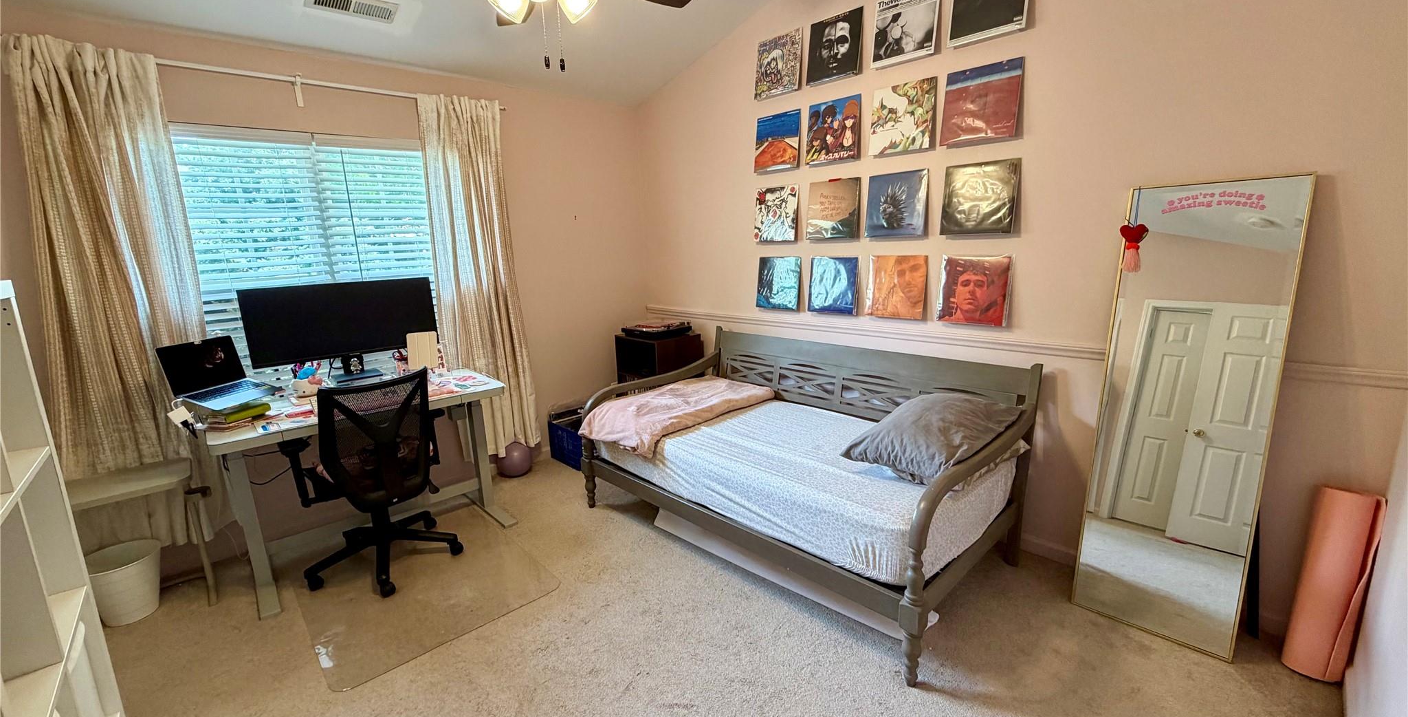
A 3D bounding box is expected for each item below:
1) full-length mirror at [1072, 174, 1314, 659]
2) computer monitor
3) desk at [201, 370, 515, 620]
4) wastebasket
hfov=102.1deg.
[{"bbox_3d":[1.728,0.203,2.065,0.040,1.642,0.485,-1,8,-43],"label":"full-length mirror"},{"bbox_3d":[-1.785,-0.146,2.866,0.810,0.460,0.190,-12,15,-42],"label":"computer monitor"},{"bbox_3d":[-1.673,0.586,2.885,1.230,0.785,0.590,-12,15,-42],"label":"desk"},{"bbox_3d":[-2.498,0.972,2.450,0.285,0.257,0.285,-12,15,-42],"label":"wastebasket"}]

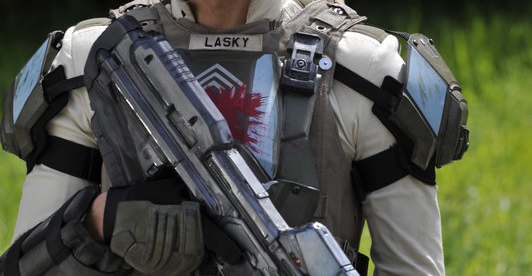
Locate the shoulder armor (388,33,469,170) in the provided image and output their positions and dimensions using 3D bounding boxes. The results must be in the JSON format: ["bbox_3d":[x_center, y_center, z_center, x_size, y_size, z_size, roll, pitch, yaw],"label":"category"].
[{"bbox_3d":[0.191,-0.044,4.970,0.080,0.165,0.140,-18,3,25],"label":"shoulder armor"}]

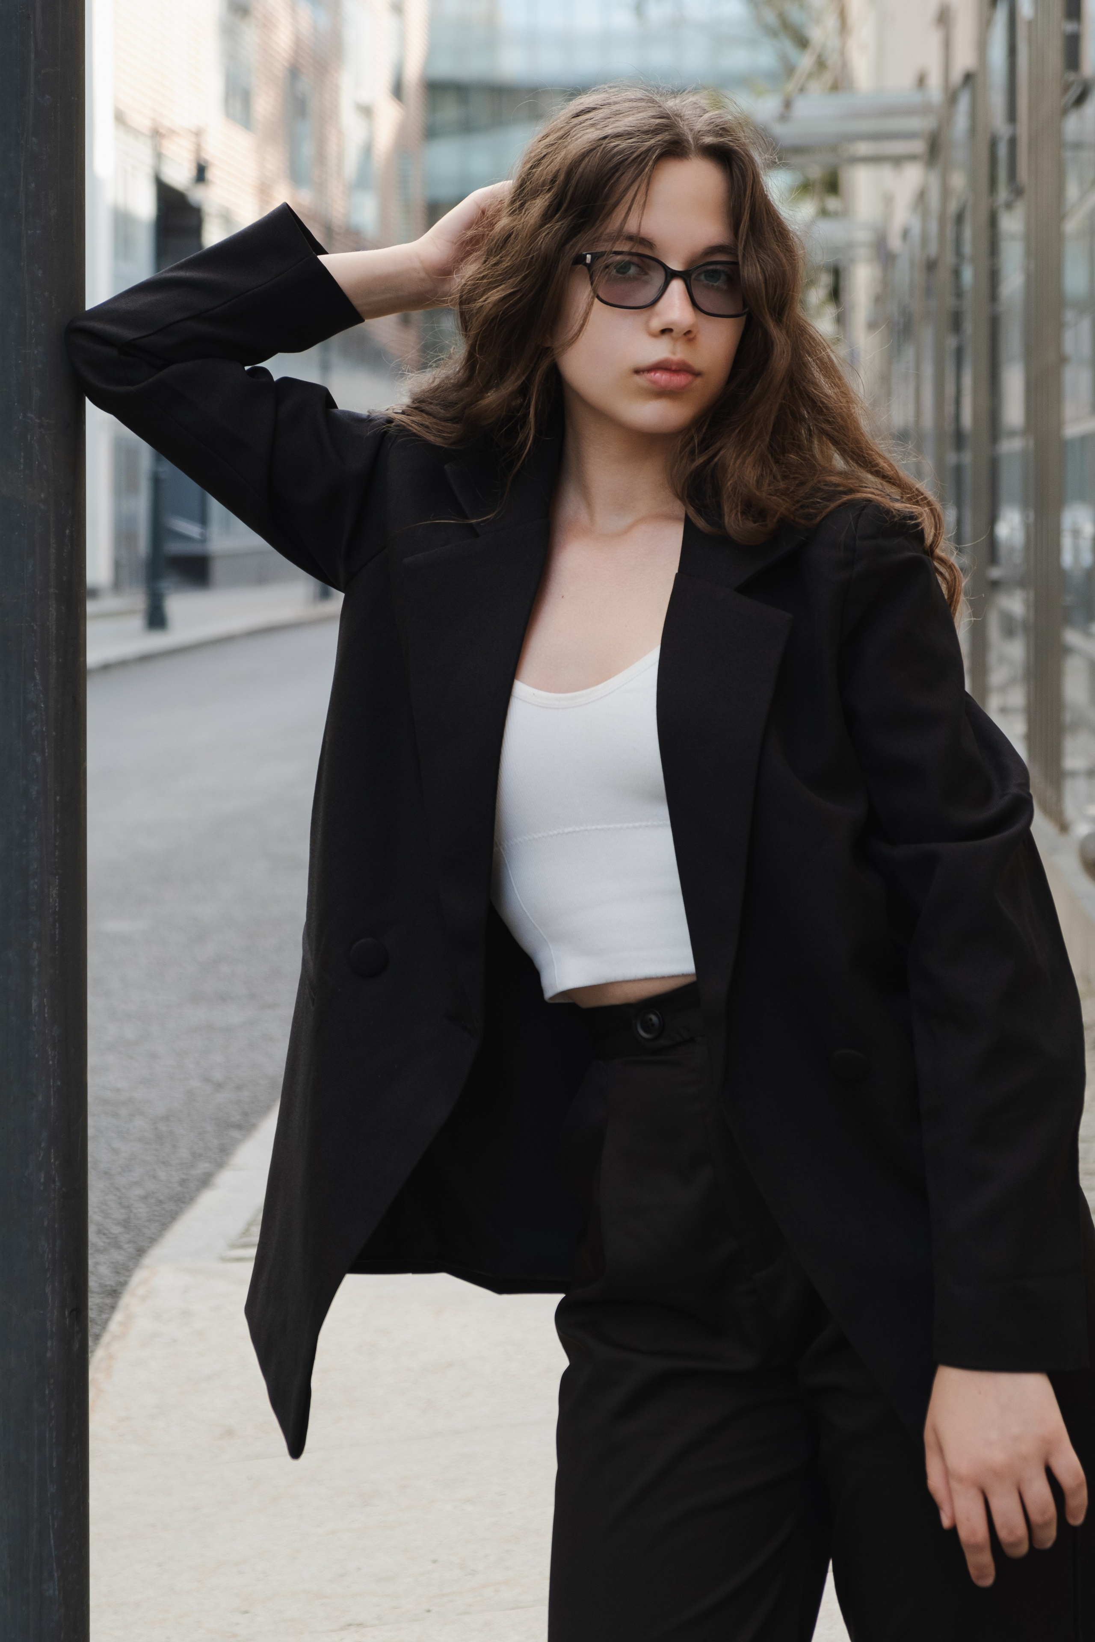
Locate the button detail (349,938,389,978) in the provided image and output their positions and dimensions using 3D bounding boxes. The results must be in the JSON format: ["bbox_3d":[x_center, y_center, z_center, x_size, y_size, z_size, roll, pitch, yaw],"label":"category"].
[{"bbox_3d":[-0.122,0.094,2.280,0.027,0.028,0.007,1,5,14],"label":"button detail"}]

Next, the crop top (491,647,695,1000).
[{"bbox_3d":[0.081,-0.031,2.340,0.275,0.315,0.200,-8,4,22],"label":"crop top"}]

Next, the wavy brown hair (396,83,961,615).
[{"bbox_3d":[0.089,-0.331,2.360,0.360,0.365,0.260,-1,6,-16],"label":"wavy brown hair"}]

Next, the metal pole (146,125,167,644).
[{"bbox_3d":[-3.639,-4.087,31.000,0.190,4.650,0.190,0,5,0],"label":"metal pole"}]

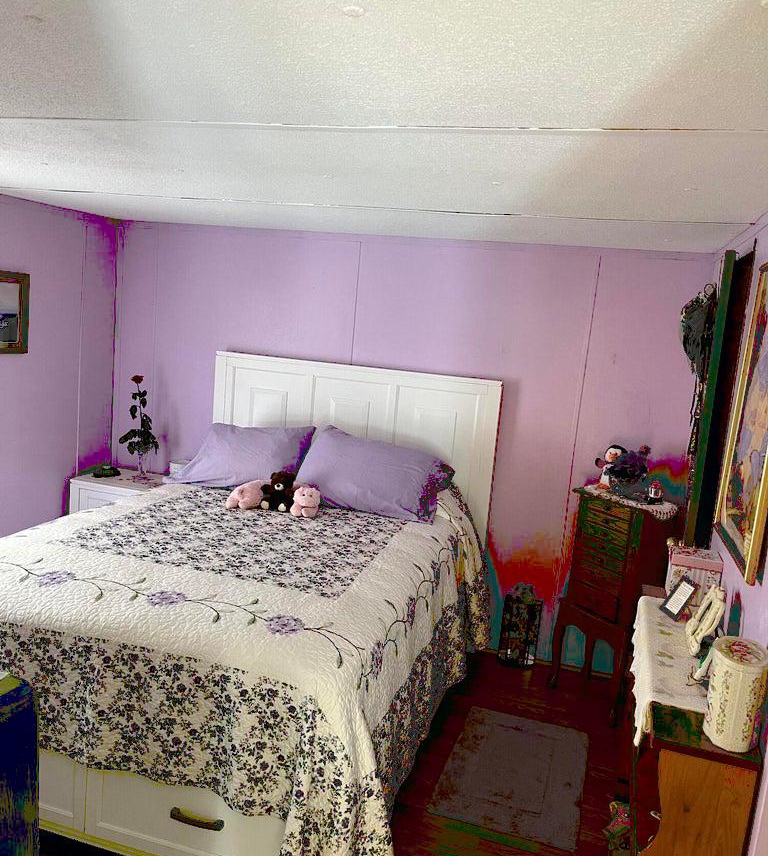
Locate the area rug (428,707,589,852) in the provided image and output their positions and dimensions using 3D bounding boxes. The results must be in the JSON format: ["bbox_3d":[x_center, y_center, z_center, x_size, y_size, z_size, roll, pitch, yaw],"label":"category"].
[{"bbox_3d":[0.532,1.364,3.085,0.522,0.012,0.803,8,10,17],"label":"area rug"}]

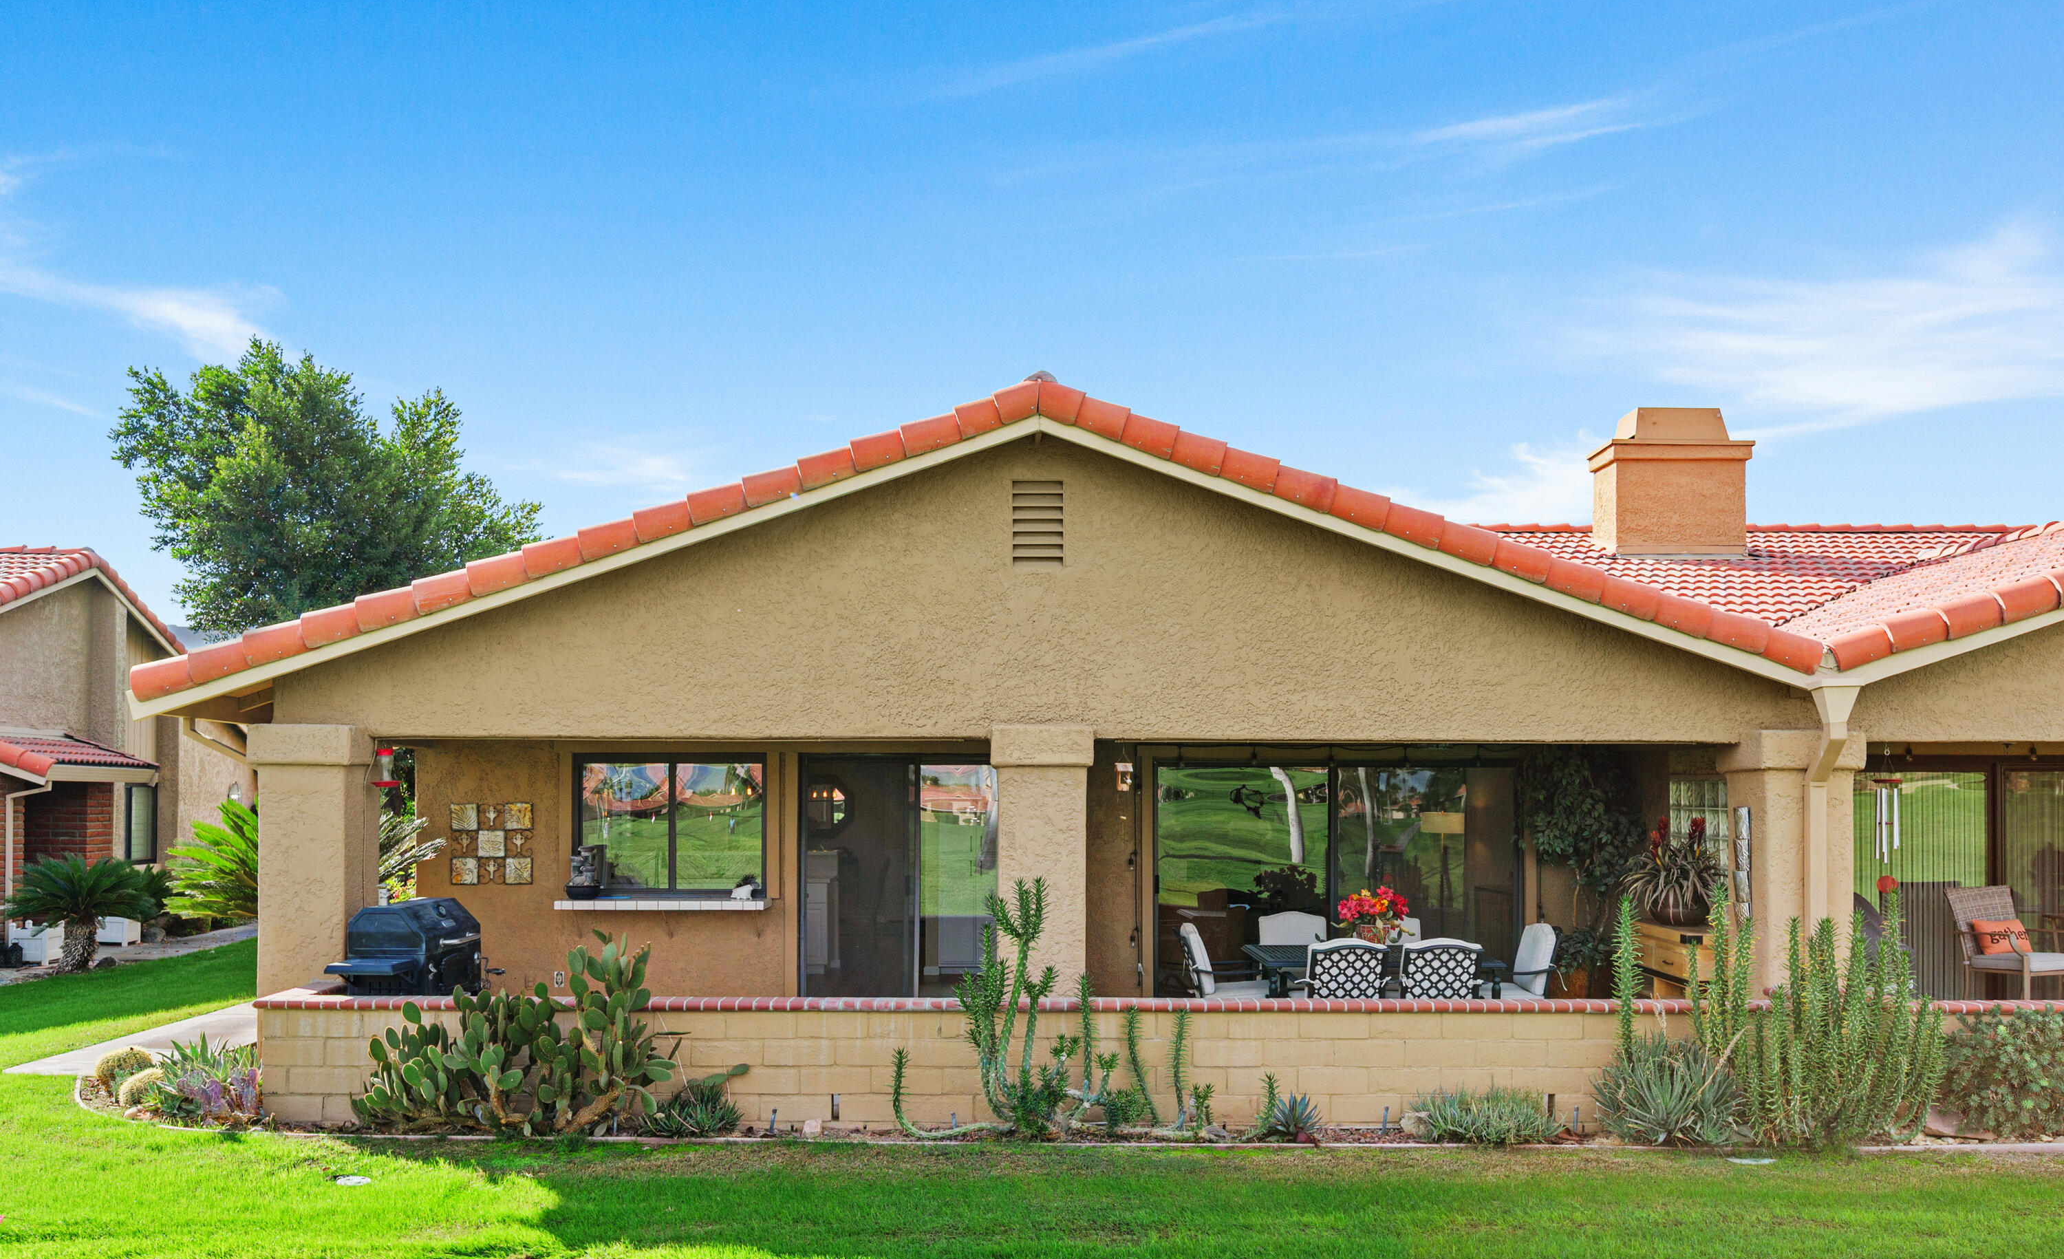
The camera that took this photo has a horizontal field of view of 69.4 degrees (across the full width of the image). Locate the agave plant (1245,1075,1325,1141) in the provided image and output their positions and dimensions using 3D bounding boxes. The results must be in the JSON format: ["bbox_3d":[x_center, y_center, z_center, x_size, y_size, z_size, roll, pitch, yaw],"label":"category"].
[{"bbox_3d":[1.410,2.675,8.300,0.420,0.340,0.390,0,-2,0],"label":"agave plant"}]

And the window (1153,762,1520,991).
[{"bbox_3d":[2.499,2.054,12.250,3.030,2.050,0.120,0,-2,0],"label":"window"}]

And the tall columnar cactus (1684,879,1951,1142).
[{"bbox_3d":[4.287,2.117,8.170,1.360,1.400,0.720,0,-2,0],"label":"tall columnar cactus"}]

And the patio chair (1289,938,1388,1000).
[{"bbox_3d":[1.977,2.436,9.580,0.580,0.920,0.620,0,-2,0],"label":"patio chair"}]

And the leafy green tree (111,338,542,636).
[{"bbox_3d":[-11.840,-0.350,25.000,7.200,8.900,6.600,0,-2,0],"label":"leafy green tree"}]

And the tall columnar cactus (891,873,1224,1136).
[{"bbox_3d":[0.133,2.089,8.200,1.780,1.410,0.600,0,-2,0],"label":"tall columnar cactus"}]

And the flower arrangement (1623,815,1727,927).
[{"bbox_3d":[4.590,1.710,10.600,0.730,0.780,0.680,0,-2,0],"label":"flower arrangement"}]

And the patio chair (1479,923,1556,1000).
[{"bbox_3d":[3.370,2.520,10.450,0.670,0.930,0.600,0,-2,0],"label":"patio chair"}]

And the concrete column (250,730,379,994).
[{"bbox_3d":[-4.586,1.740,9.630,0.640,2.240,0.550,0,-2,0],"label":"concrete column"}]

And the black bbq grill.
[{"bbox_3d":[-3.940,2.340,9.450,0.580,1.170,1.220,0,-2,0],"label":"black bbq grill"}]

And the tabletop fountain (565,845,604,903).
[{"bbox_3d":[-3.265,1.770,10.850,0.260,0.390,0.240,0,-2,0],"label":"tabletop fountain"}]

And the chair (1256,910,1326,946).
[{"bbox_3d":[1.930,2.550,11.020,0.600,0.940,0.660,0,-2,0],"label":"chair"}]

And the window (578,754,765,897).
[{"bbox_3d":[-2.760,1.490,11.400,1.450,1.070,0.120,0,-2,0],"label":"window"}]

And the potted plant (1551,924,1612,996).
[{"bbox_3d":[4.200,2.630,11.400,0.470,0.740,0.450,0,-2,0],"label":"potted plant"}]

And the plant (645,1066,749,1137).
[{"bbox_3d":[-1.885,2.660,8.350,0.530,0.340,0.440,0,-2,0],"label":"plant"}]

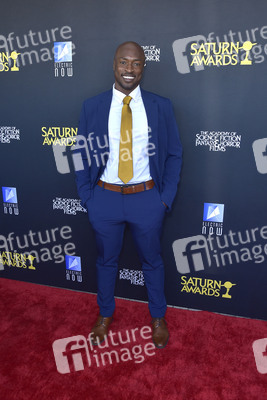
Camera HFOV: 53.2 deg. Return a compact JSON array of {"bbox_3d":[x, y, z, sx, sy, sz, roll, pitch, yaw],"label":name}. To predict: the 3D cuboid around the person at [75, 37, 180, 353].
[{"bbox_3d":[-0.039,0.005,1.684,0.650,1.840,0.360,2,13,0],"label":"person"}]

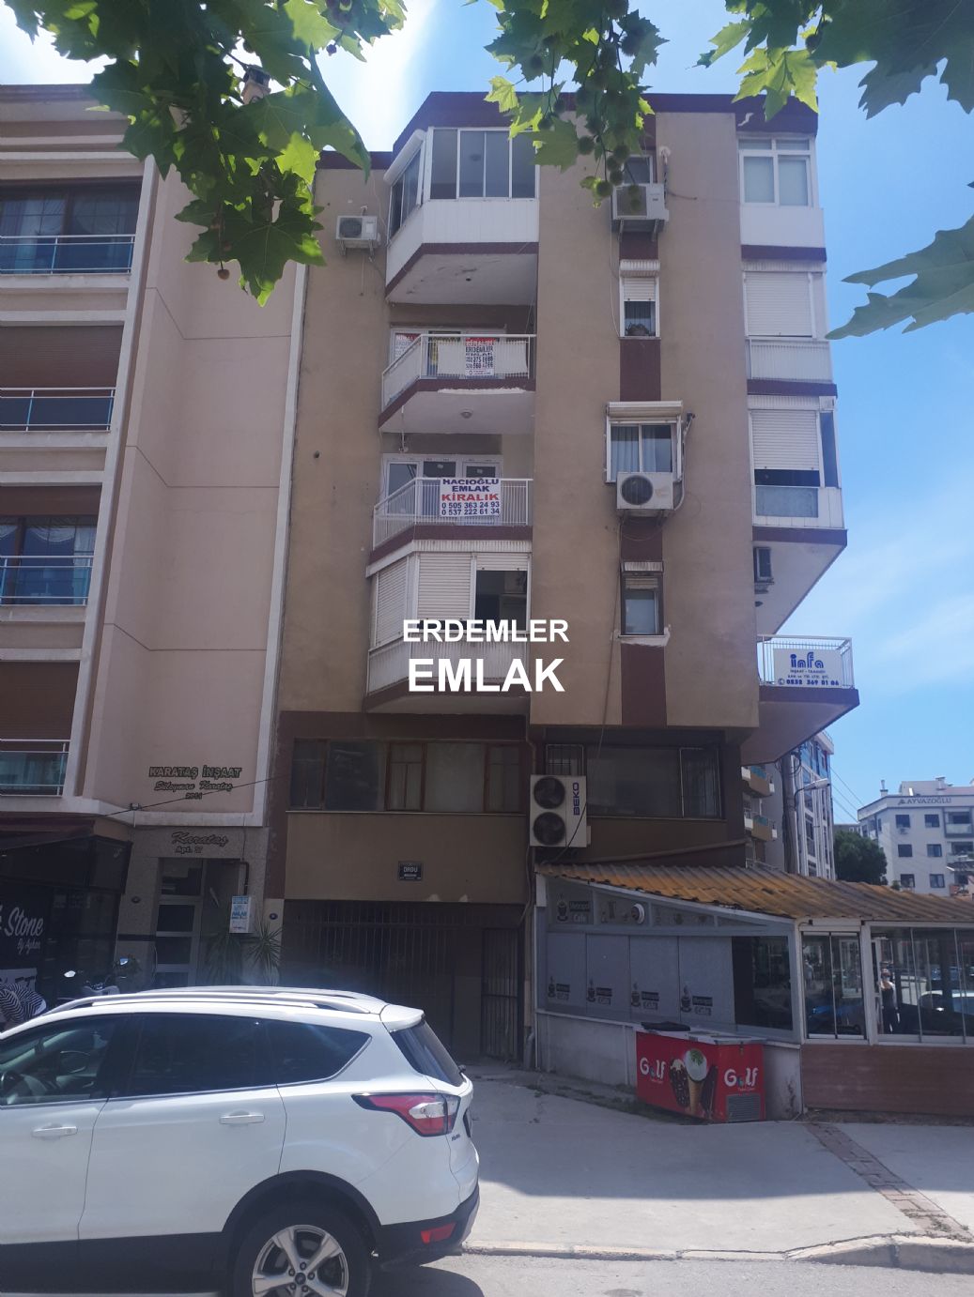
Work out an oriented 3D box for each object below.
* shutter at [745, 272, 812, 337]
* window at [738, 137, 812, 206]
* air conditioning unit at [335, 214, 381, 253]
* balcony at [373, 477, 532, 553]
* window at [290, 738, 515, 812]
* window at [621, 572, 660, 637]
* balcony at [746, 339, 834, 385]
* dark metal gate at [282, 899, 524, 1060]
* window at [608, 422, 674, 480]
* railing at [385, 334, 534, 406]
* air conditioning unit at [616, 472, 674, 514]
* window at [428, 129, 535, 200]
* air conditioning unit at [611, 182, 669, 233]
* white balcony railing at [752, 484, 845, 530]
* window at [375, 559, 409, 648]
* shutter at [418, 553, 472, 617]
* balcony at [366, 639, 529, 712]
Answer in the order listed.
[{"bbox_3d":[5.408,-6.348,18.782,1.241,1.327,0.120,1,-12,1],"label":"shutter"},{"bbox_3d":[5.347,-8.860,18.811,1.340,1.488,0.100,1,-15,1],"label":"window"},{"bbox_3d":[-2.627,-8.515,20.734,0.819,0.531,0.300,1,-12,1],"label":"air conditioning unit"},{"bbox_3d":[-0.669,-2.202,17.956,2.874,1.156,1.482,1,-14,1],"label":"balcony"},{"bbox_3d":[-1.407,2.238,17.657,4.020,1.244,0.158,1,-14,1],"label":"window"},{"bbox_3d":[2.553,-0.729,16.828,0.657,1.096,0.128,1,-14,1],"label":"window"},{"bbox_3d":[5.321,-5.085,17.795,1.489,0.827,0.100,1,-15,1],"label":"balcony"},{"bbox_3d":[-1.438,5.541,16.977,4.050,2.529,0.494,1,-14,1],"label":"dark metal gate"},{"bbox_3d":[2.647,-3.405,17.423,1.141,1.126,0.158,1,-14,1],"label":"window"},{"bbox_3d":[-0.577,-4.995,18.591,2.864,0.859,1.333,1,-14,1],"label":"railing"},{"bbox_3d":[2.739,-2.678,17.640,0.965,0.676,0.360,1,-12,1],"label":"air conditioning unit"},{"bbox_3d":[-0.073,-9.299,19.510,2.076,1.569,0.120,1,-12,1],"label":"window"},{"bbox_3d":[2.716,-7.938,18.234,0.913,0.730,0.330,1,-15,1],"label":"air conditioning unit"},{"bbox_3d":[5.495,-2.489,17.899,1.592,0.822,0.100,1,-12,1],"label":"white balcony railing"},{"bbox_3d":[-1.661,-0.797,17.500,0.060,1.372,1.069,10,-16,-31],"label":"window"},{"bbox_3d":[-0.704,-1.041,16.823,0.885,1.132,0.080,1,-15,1],"label":"shutter"},{"bbox_3d":[-0.734,0.440,17.213,2.918,1.080,1.588,1,-14,2],"label":"balcony"}]

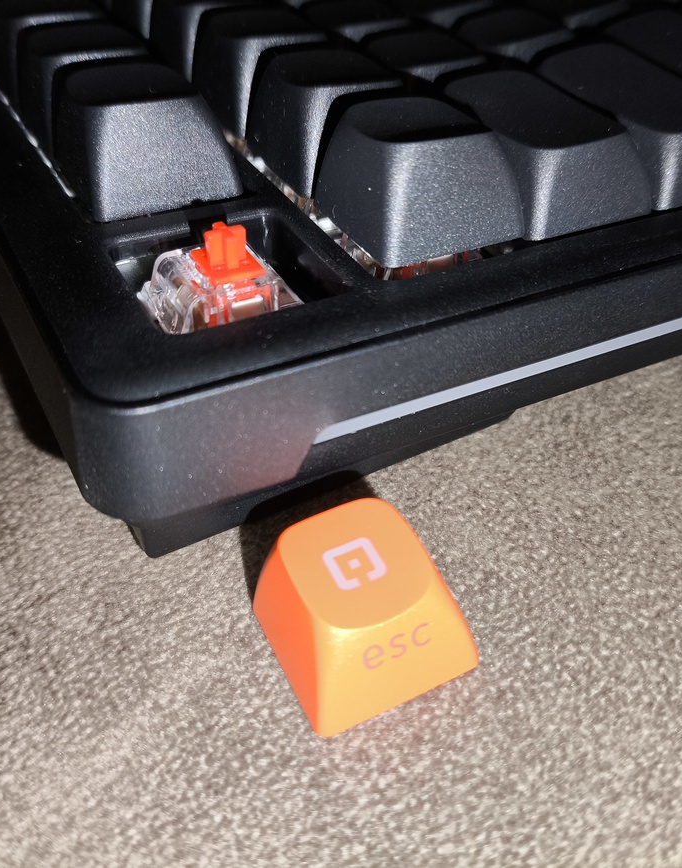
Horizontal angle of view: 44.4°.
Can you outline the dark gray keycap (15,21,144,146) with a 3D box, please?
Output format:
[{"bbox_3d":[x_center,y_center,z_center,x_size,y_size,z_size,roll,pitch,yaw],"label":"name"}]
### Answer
[{"bbox_3d":[-0.032,-0.047,0.110,0.018,0.012,0.018,-17,45,-22],"label":"dark gray keycap"}]

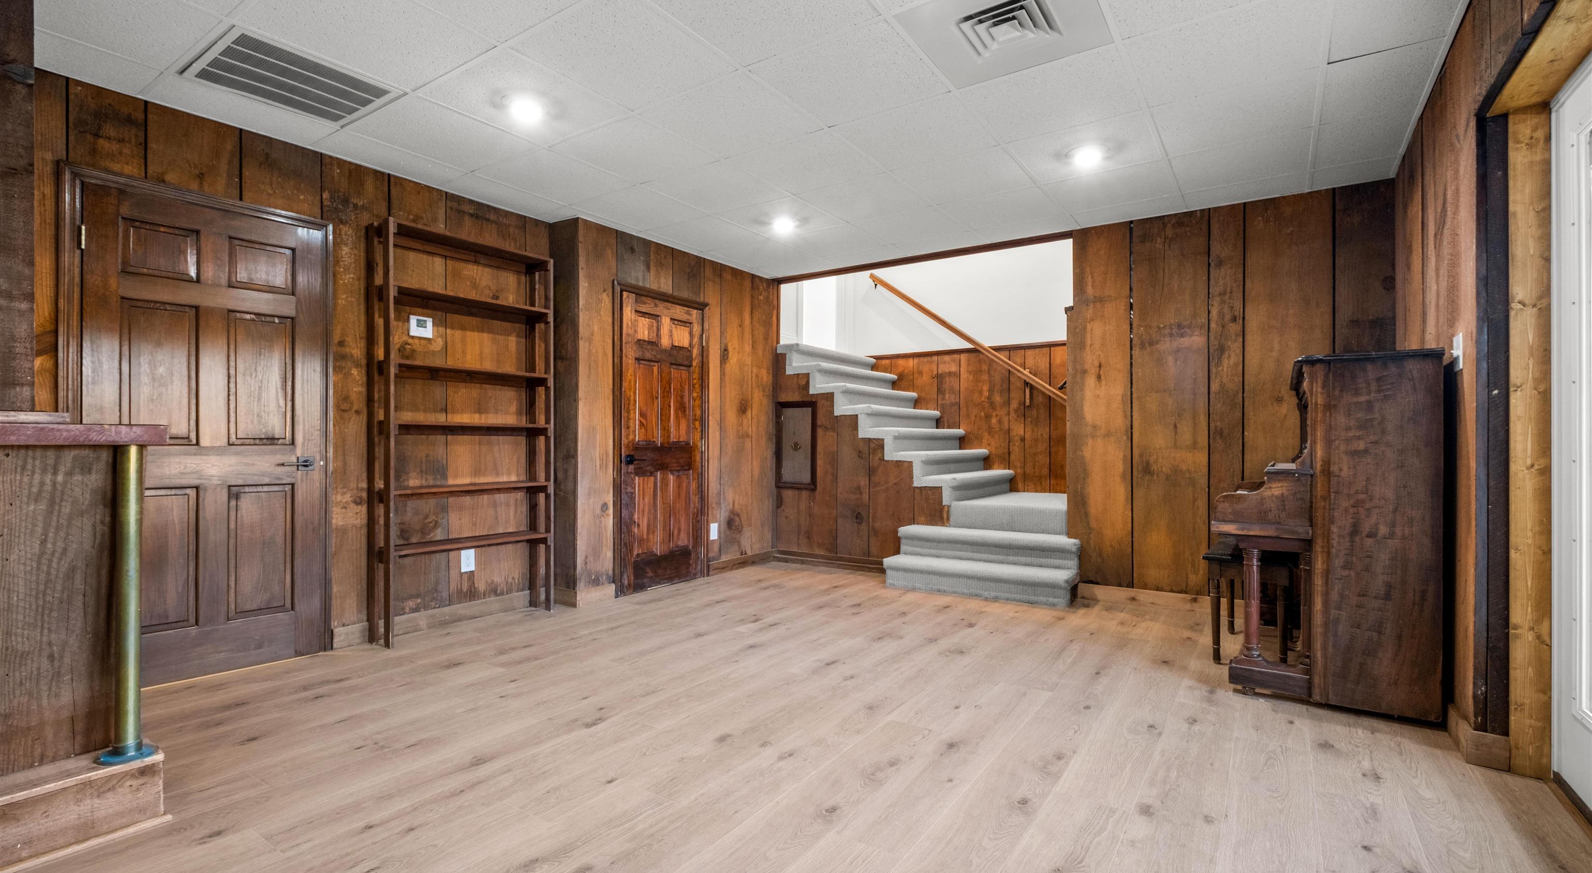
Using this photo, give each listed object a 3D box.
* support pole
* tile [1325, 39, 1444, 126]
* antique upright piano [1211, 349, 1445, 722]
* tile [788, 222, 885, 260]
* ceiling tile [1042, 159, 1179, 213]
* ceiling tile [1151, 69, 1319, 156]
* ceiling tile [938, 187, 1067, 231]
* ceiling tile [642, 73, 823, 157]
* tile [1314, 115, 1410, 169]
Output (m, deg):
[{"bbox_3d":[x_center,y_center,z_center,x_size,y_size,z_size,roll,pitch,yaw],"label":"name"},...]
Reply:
[{"bbox_3d":[-1.880,0.463,1.865,0.120,0.865,0.120,0,0,35],"label":"support pole"},{"bbox_3d":[2.310,-1.408,2.654,0.337,0.020,0.605,0,0,35],"label":"tile"},{"bbox_3d":[2.453,0.375,3.171,0.710,1.382,1.430,0,0,35],"label":"antique upright piano"},{"bbox_3d":[0.260,-1.434,4.824,0.600,0.020,0.600,1,1,35],"label":"tile"},{"bbox_3d":[1.762,-1.413,3.753,0.603,0.020,0.603,1,1,35],"label":"ceiling tile"},{"bbox_3d":[1.917,-1.400,2.905,0.600,0.020,0.600,1,1,35],"label":"ceiling tile"},{"bbox_3d":[1.273,-1.421,4.115,0.600,0.020,0.600,1,1,35],"label":"ceiling tile"},{"bbox_3d":[-0.285,-1.410,2.953,0.603,0.020,0.603,1,1,35],"label":"ceiling tile"},{"bbox_3d":[2.665,-1.405,3.141,0.332,0.020,0.605,0,0,35],"label":"tile"}]

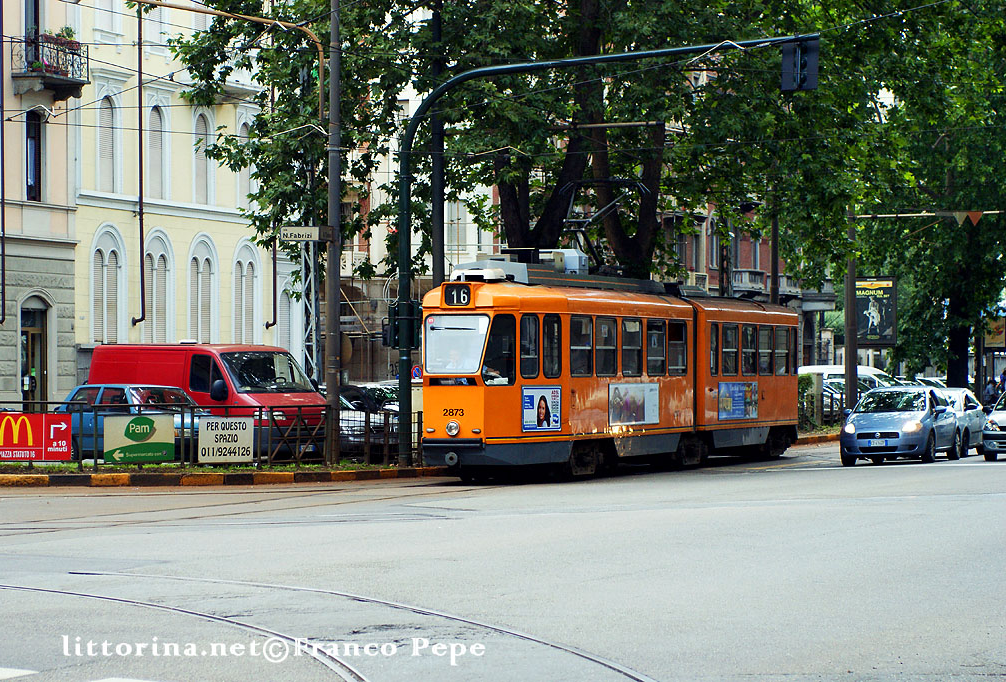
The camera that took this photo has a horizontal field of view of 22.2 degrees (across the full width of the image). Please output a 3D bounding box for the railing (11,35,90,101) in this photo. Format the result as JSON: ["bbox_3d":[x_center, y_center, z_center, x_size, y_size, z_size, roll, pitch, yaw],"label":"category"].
[{"bbox_3d":[-10.978,-6.617,62.113,0.950,1.292,2.094,-1,-1,21],"label":"railing"}]

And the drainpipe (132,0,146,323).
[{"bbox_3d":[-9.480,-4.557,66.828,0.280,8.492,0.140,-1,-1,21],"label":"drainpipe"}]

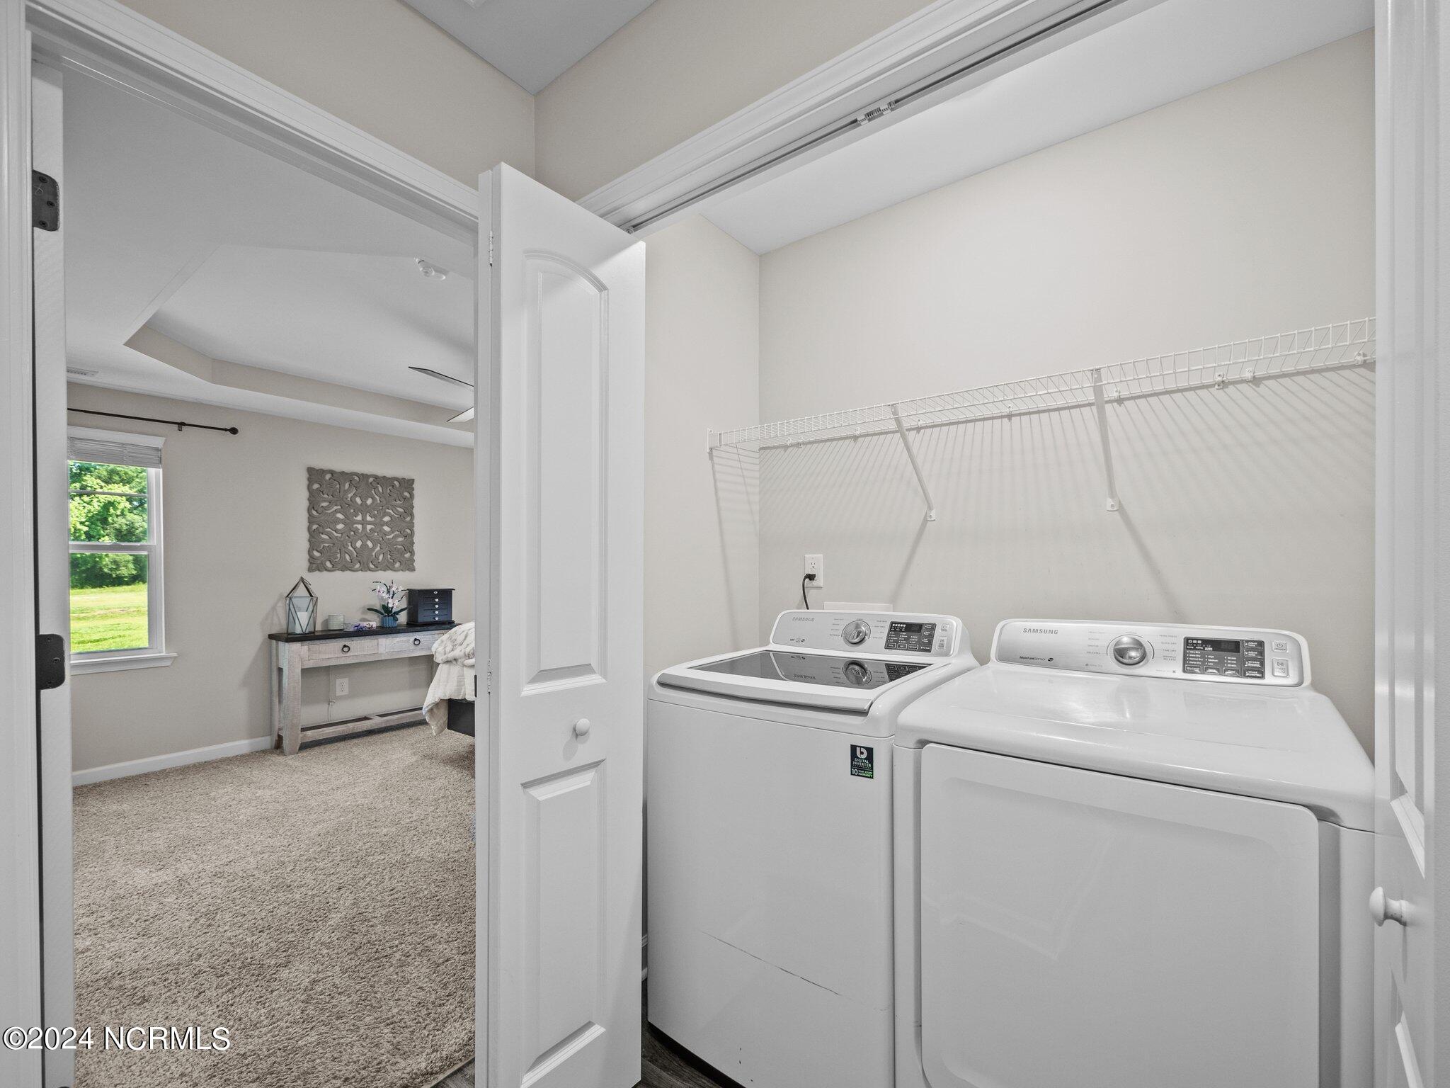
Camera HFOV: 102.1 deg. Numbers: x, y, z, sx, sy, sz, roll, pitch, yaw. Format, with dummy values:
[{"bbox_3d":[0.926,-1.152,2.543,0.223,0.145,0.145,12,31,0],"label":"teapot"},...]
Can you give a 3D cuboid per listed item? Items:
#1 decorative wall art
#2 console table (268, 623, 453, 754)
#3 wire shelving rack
[{"bbox_3d":[-2.769,-0.179,4.510,0.025,0.755,0.750,-1,-2,38],"label":"decorative wall art"},{"bbox_3d":[-2.622,1.012,4.380,0.370,0.760,1.180,-1,-2,38],"label":"console table"},{"bbox_3d":[0.729,-0.243,1.585,1.737,0.310,0.320,-1,-2,37],"label":"wire shelving rack"}]

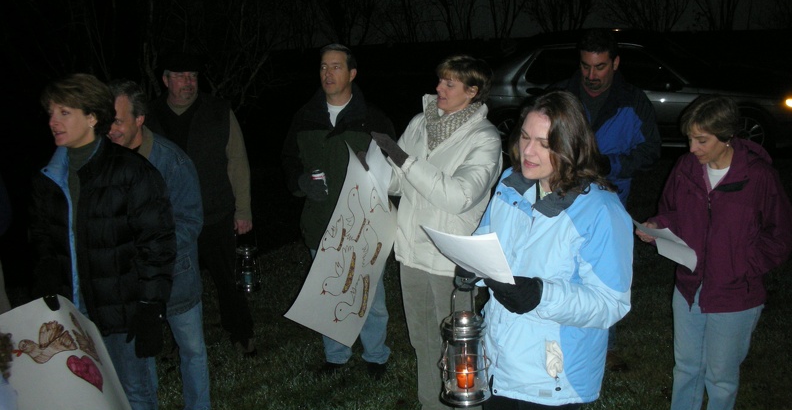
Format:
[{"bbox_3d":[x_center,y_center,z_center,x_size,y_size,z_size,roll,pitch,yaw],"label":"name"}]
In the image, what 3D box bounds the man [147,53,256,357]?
[{"bbox_3d":[-1.100,0.041,4.530,0.580,1.760,0.430,1,15,10],"label":"man"}]

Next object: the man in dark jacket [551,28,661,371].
[{"bbox_3d":[1.109,0.014,4.240,0.580,1.835,0.420,1,15,12],"label":"man in dark jacket"}]

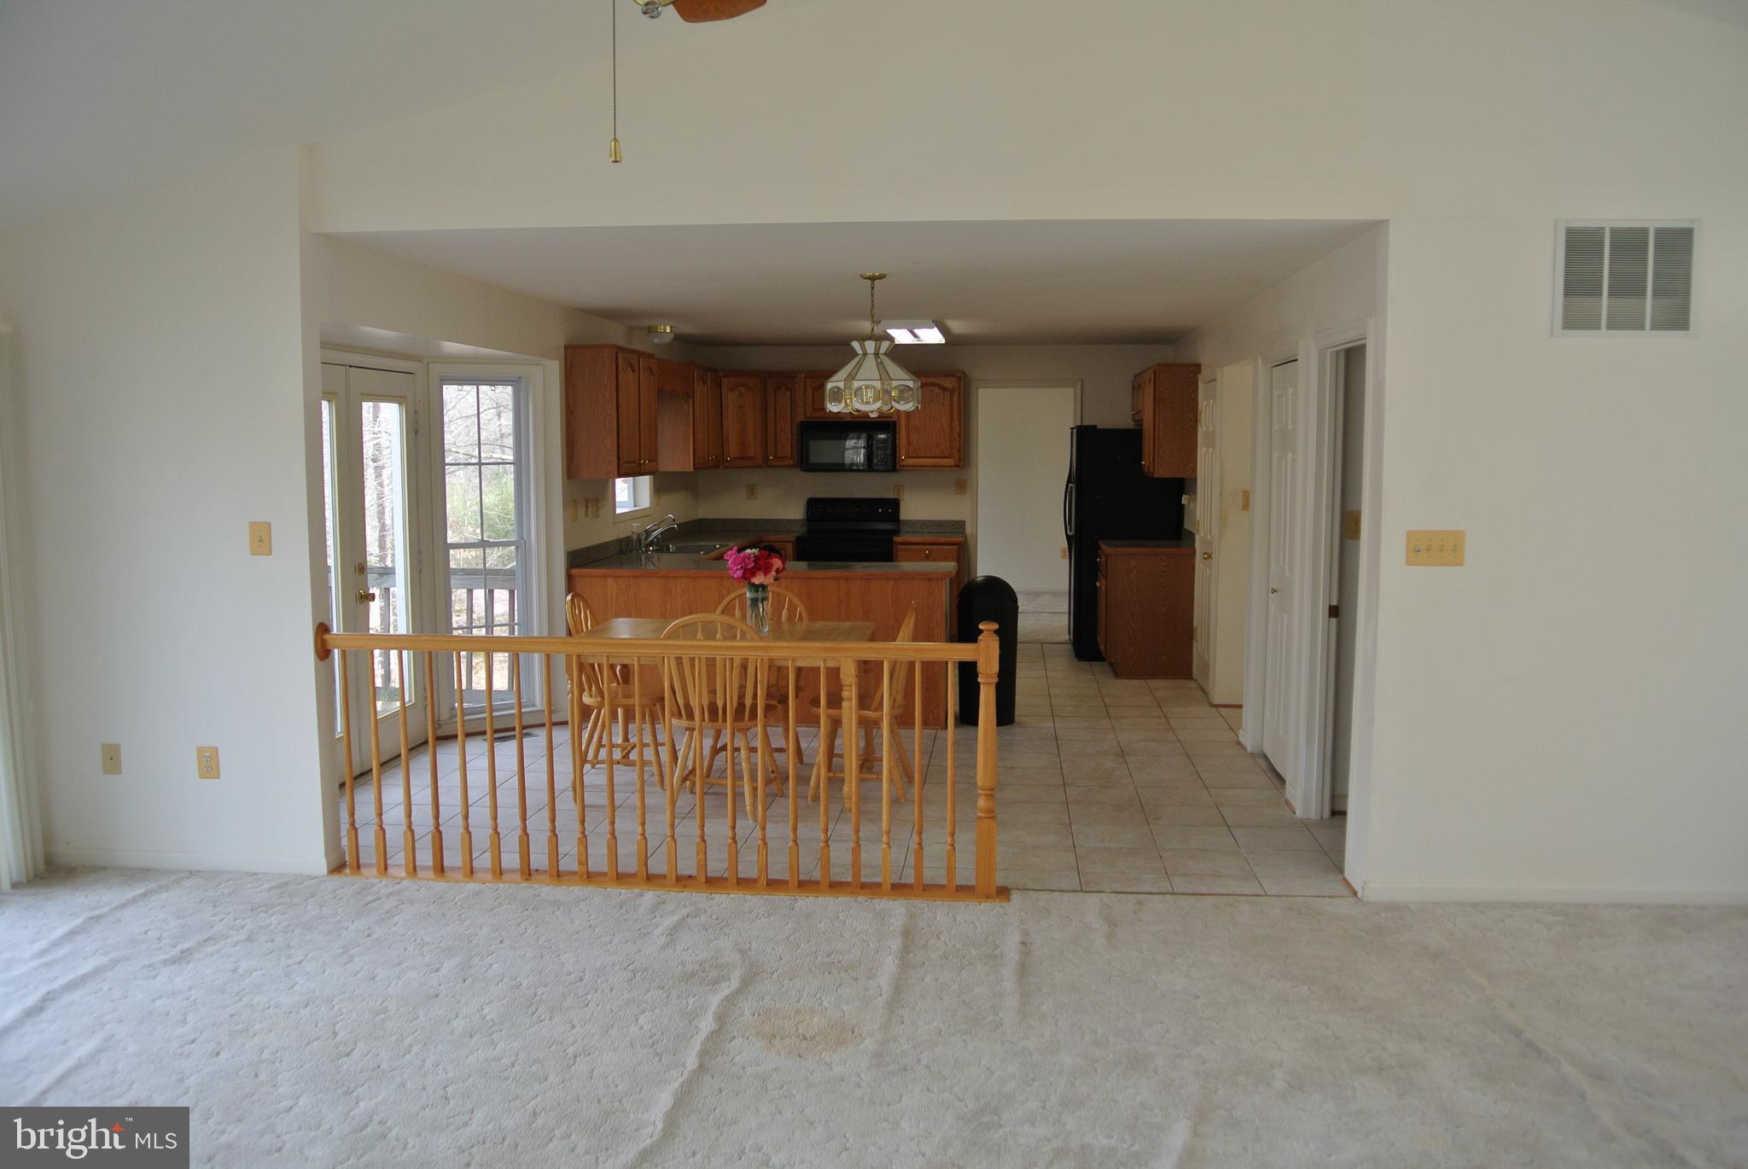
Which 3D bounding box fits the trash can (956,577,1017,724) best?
[{"bbox_3d":[0.674,0.378,7.803,0.360,0.875,0.360,1,6,6],"label":"trash can"}]

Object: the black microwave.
[{"bbox_3d":[-0.181,-1.103,10.493,0.757,0.400,0.400,1,6,6],"label":"black microwave"}]

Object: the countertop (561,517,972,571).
[{"bbox_3d":[-0.519,-0.281,9.184,2.260,0.140,3.240,1,6,6],"label":"countertop"}]

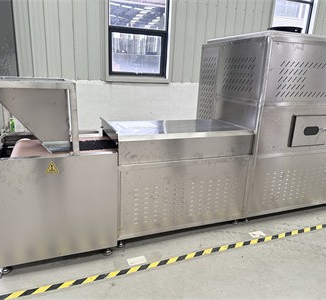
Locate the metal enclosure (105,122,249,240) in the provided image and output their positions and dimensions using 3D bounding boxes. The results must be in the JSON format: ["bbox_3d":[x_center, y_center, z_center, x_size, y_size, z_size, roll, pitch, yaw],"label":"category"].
[{"bbox_3d":[0.095,0.189,2.642,1.221,0.903,0.732,-4,17,-21],"label":"metal enclosure"}]

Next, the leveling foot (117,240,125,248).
[{"bbox_3d":[-0.354,0.780,2.336,0.060,0.062,0.060,-4,16,-21],"label":"leveling foot"}]

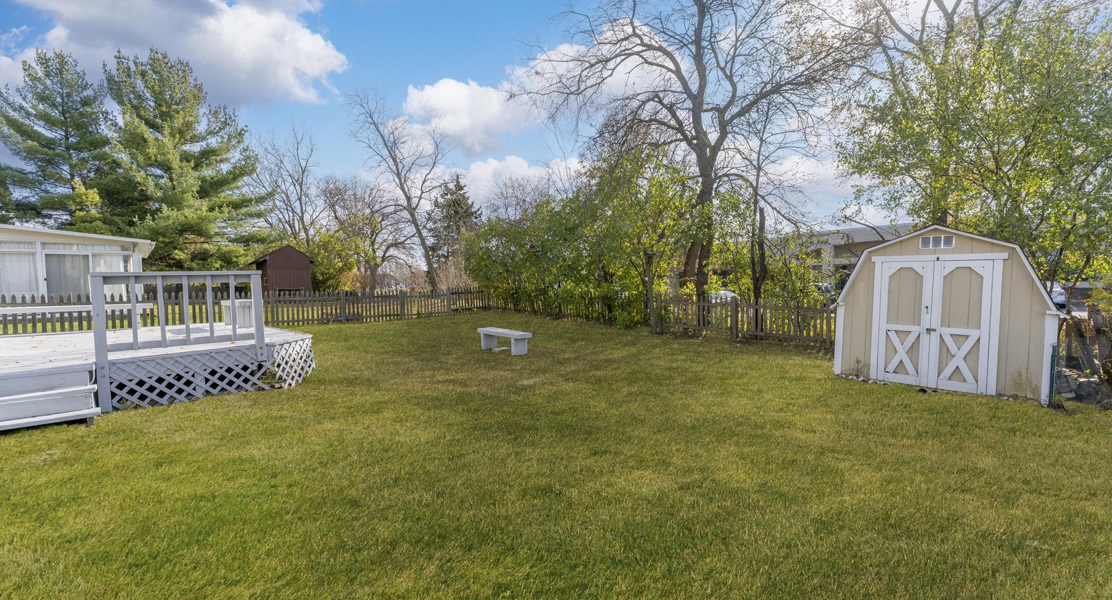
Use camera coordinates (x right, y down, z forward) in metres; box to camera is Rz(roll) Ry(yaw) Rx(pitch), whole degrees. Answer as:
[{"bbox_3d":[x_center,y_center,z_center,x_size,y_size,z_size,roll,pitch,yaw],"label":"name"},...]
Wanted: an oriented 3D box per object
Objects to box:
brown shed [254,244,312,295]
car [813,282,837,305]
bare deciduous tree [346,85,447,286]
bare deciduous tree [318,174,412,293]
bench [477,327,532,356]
[{"bbox_3d":[-17.763,-1.682,28.206,2.850,3.635,3.097,3,5,43],"label":"brown shed"},{"bbox_3d":[16.219,-0.223,26.586,1.850,1.640,4.600,3,5,42],"label":"car"},{"bbox_3d":[-12.792,-8.547,34.610,8.000,16.930,7.500,-2,4,-20],"label":"bare deciduous tree"},{"bbox_3d":[-13.684,-4.462,30.840,6.200,9.140,6.000,-2,4,-24],"label":"bare deciduous tree"},{"bbox_3d":[-1.123,0.896,9.382,0.385,0.460,1.430,-4,5,-44],"label":"bench"}]

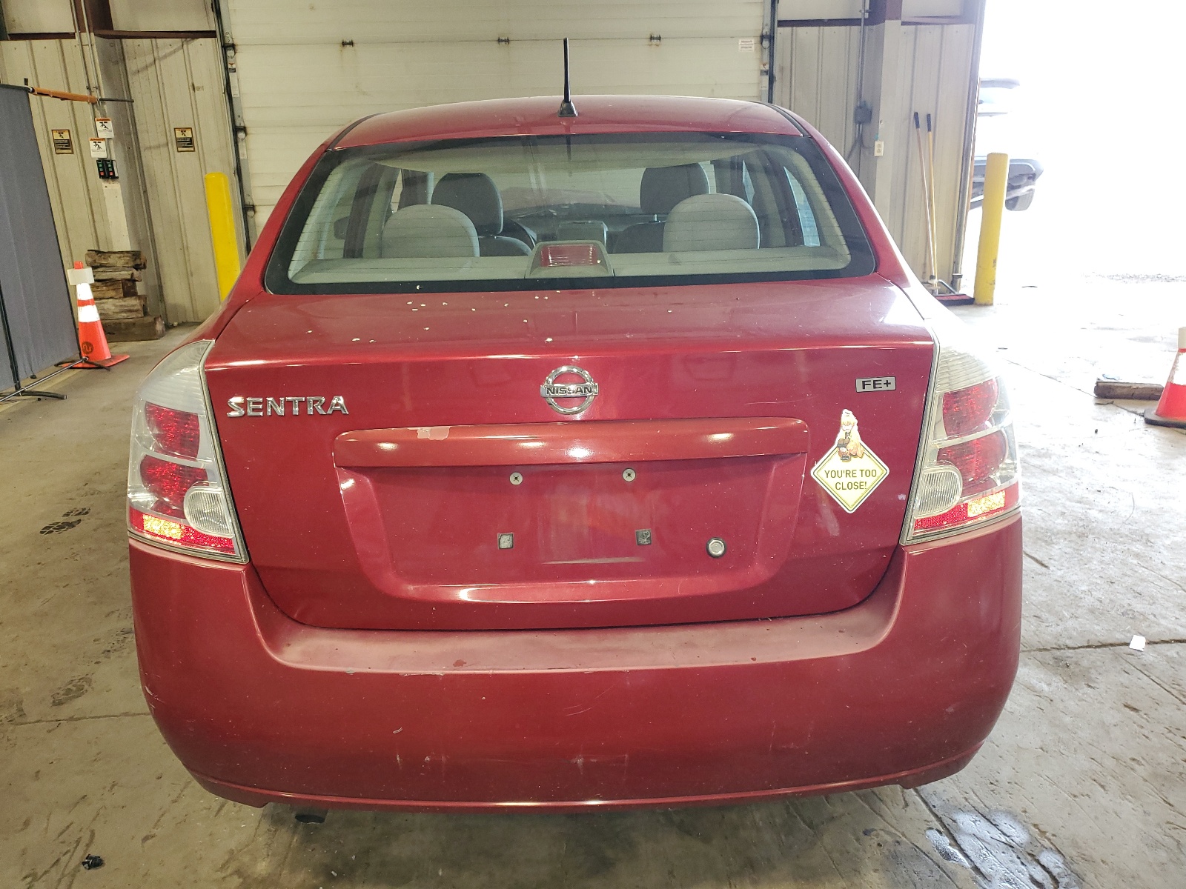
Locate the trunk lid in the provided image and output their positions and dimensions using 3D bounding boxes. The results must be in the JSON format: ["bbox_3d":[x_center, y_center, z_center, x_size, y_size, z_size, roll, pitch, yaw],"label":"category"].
[{"bbox_3d":[-0.032,-0.008,1.596,1.240,0.500,0.520,-2,17,-1],"label":"trunk lid"}]

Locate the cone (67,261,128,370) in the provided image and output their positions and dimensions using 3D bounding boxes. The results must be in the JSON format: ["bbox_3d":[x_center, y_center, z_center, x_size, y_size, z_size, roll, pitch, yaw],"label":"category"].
[{"bbox_3d":[-3.692,-0.955,6.495,0.355,0.730,0.355,-2,17,-1],"label":"cone"}]

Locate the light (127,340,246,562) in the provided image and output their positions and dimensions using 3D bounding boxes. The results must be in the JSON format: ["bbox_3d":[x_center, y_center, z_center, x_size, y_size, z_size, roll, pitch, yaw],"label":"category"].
[{"bbox_3d":[-0.730,0.001,1.544,0.310,0.360,0.290,-2,17,-1],"label":"light"}]

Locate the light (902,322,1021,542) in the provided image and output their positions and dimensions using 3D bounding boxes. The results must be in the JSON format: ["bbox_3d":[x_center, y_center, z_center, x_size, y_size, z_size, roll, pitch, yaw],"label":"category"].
[{"bbox_3d":[0.664,-0.040,1.568,0.310,0.360,0.290,-2,17,-1],"label":"light"}]

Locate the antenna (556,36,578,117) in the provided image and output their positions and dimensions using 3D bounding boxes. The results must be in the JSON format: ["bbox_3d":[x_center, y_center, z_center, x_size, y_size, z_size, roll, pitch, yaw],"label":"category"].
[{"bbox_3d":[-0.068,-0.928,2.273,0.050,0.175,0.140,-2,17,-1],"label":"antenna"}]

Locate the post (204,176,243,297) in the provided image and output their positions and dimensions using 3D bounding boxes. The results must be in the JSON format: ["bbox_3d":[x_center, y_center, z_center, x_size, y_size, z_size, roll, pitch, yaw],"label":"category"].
[{"bbox_3d":[-3.006,-1.548,7.342,0.168,1.320,0.168,-2,17,-1],"label":"post"}]

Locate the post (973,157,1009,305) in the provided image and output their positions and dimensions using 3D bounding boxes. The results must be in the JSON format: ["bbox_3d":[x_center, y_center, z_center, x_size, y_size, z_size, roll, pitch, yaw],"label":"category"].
[{"bbox_3d":[3.608,-1.953,8.092,0.168,1.320,0.168,-2,17,-1],"label":"post"}]

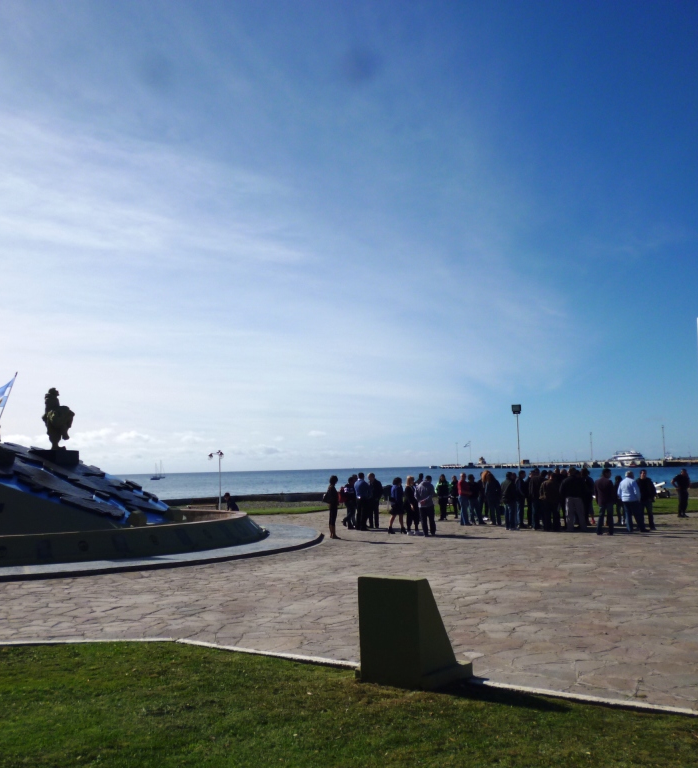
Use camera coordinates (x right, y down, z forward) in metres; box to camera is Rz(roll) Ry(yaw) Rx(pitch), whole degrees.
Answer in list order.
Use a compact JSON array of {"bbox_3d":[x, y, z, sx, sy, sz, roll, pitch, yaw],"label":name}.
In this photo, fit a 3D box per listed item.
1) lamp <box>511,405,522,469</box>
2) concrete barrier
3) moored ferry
[{"bbox_3d":[9.855,4.061,47.807,0.550,5.740,0.400,-3,-6,14],"label":"lamp"},{"bbox_3d":[0.527,2.023,6.930,0.714,0.842,0.644,-6,-7,39],"label":"concrete barrier"},{"bbox_3d":[191.060,51.341,567.184,9.000,11.579,28.000,0,-6,-18],"label":"moored ferry"}]

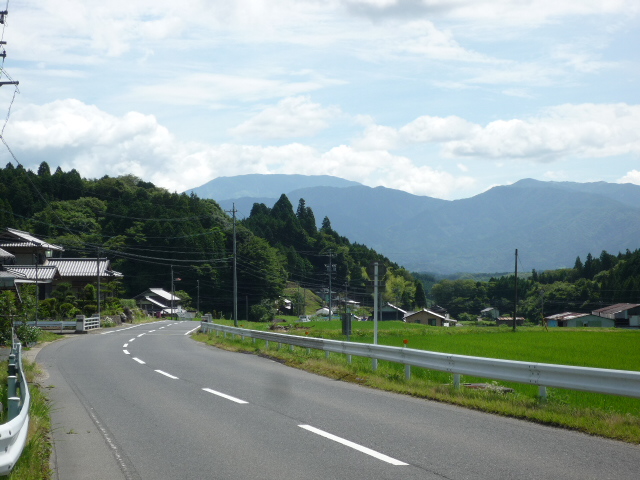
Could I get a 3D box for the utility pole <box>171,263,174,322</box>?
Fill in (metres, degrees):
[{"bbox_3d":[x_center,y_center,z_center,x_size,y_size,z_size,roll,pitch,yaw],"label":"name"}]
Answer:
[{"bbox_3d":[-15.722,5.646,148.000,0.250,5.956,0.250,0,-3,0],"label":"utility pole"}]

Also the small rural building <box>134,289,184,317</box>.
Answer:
[{"bbox_3d":[-26.017,10.167,222.000,7.000,4.803,8.000,0,-3,8],"label":"small rural building"}]

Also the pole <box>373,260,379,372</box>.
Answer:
[{"bbox_3d":[1.376,1.884,34.200,0.100,2.659,0.100,0,-3,0],"label":"pole"}]

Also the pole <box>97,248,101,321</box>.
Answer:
[{"bbox_3d":[-16.591,3.544,104.000,0.250,5.888,0.250,0,-3,0],"label":"pole"}]

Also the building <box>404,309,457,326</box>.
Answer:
[{"bbox_3d":[20.170,14.376,254.250,9.200,3.447,8.500,0,-3,0],"label":"building"}]

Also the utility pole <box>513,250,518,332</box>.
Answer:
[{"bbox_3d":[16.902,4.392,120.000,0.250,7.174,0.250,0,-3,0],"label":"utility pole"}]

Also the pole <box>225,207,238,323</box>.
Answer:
[{"bbox_3d":[-8.276,2.473,135.000,1.200,11.956,0.400,0,-3,0],"label":"pole"}]

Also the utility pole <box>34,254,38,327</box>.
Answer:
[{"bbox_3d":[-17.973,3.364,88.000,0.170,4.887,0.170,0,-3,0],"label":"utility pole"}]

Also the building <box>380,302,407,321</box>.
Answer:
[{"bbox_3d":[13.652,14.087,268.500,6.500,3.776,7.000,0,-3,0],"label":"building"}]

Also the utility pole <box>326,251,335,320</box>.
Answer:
[{"bbox_3d":[1.582,6.764,205.000,1.300,10.719,0.500,0,-3,0],"label":"utility pole"}]

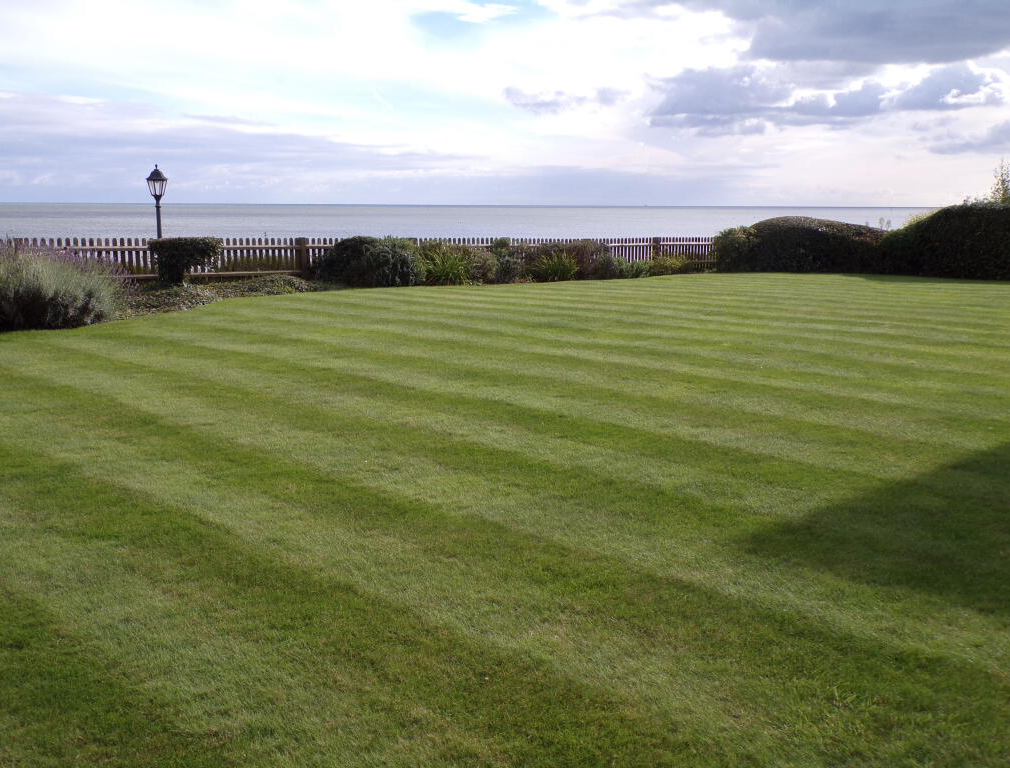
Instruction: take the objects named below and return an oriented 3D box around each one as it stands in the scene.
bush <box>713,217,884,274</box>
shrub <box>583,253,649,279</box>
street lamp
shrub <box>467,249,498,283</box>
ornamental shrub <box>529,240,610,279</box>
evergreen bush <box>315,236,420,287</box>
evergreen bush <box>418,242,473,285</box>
[{"bbox_3d":[8.677,-4.134,32.350,4.810,1.614,2.100,0,9,0],"label":"bush"},{"bbox_3d":[2.880,-3.068,28.274,1.627,0.653,1.200,-3,10,-20],"label":"shrub"},{"bbox_3d":[-6.769,-3.061,21.392,0.430,2.411,0.430,0,9,0],"label":"street lamp"},{"bbox_3d":[-0.518,-2.716,25.193,0.659,0.801,0.750,-3,10,-20],"label":"shrub"},{"bbox_3d":[1.618,-3.116,27.456,1.916,0.959,1.500,-3,10,-20],"label":"ornamental shrub"},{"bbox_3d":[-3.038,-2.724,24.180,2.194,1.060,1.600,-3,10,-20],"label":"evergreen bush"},{"bbox_3d":[-1.347,-2.732,24.786,1.210,0.937,1.200,0,9,0],"label":"evergreen bush"}]

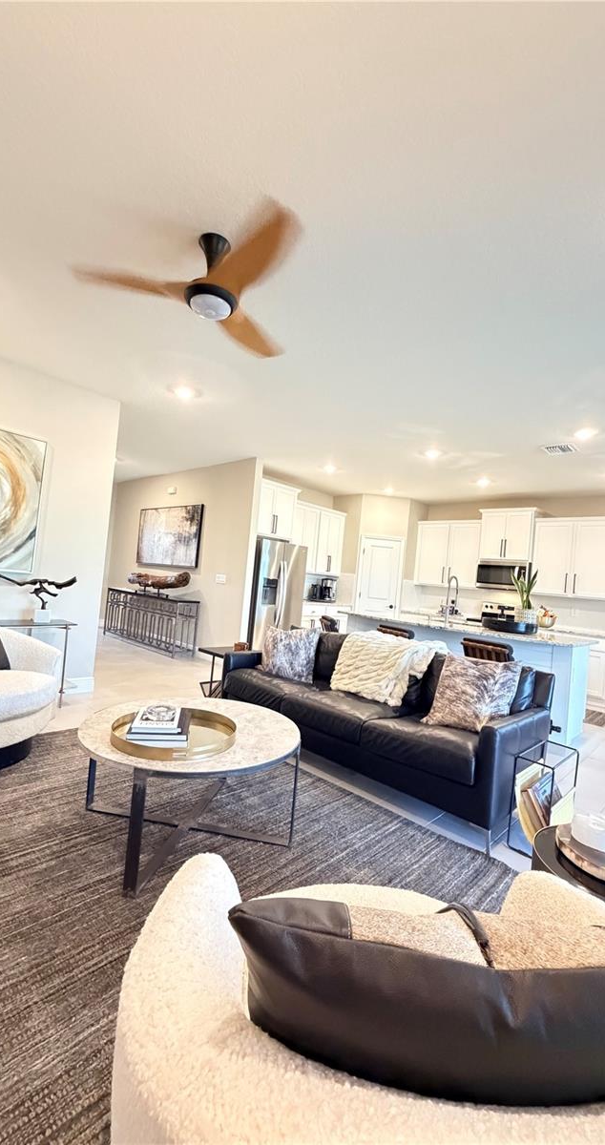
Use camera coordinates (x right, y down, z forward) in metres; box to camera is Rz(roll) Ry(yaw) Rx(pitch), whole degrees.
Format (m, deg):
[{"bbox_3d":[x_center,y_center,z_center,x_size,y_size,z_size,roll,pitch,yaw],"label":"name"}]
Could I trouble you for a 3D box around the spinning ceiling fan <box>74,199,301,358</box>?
[{"bbox_3d":[-0.375,-1.406,2.201,1.220,0.350,1.220,4,-1,42],"label":"spinning ceiling fan"}]

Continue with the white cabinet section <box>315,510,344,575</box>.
[{"bbox_3d":[0.359,-0.501,7.952,0.360,1.095,0.680,4,-1,44],"label":"white cabinet section"}]

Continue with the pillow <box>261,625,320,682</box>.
[{"bbox_3d":[-0.090,0.659,3.825,0.480,0.460,0.160,5,-1,20],"label":"pillow"}]

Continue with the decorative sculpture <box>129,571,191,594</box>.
[{"bbox_3d":[-2.374,0.168,7.485,1.820,0.415,0.290,4,-1,43],"label":"decorative sculpture"}]

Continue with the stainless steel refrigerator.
[{"bbox_3d":[-0.564,0.453,6.761,0.830,1.765,0.910,4,-1,43],"label":"stainless steel refrigerator"}]

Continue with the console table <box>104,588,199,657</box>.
[{"bbox_3d":[-2.522,0.772,7.560,2.200,0.830,0.360,4,-1,42],"label":"console table"}]

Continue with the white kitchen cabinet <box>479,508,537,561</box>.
[{"bbox_3d":[3.347,-0.588,7.511,0.830,0.820,0.430,4,-1,43],"label":"white kitchen cabinet"}]

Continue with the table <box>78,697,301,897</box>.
[{"bbox_3d":[-0.554,1.020,2.311,1.070,0.490,1.070,5,-1,0],"label":"table"}]

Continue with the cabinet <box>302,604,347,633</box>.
[{"bbox_3d":[0.135,0.965,7.670,0.620,0.910,1.180,4,-1,42],"label":"cabinet"}]

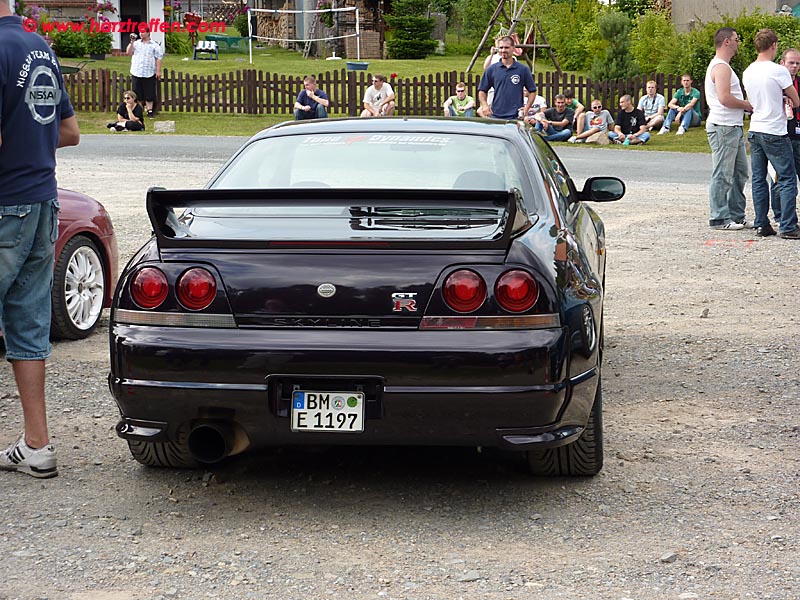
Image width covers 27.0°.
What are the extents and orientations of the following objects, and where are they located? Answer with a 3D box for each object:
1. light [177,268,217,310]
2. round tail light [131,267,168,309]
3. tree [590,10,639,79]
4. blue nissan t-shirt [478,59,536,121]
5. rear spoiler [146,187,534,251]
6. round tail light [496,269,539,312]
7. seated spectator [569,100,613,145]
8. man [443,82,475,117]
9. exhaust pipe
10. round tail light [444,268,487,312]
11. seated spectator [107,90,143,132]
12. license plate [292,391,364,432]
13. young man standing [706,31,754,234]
[{"bbox_3d":[-0.685,-0.037,5.600,0.145,0.145,0.060,2,2,13],"label":"light"},{"bbox_3d":[-0.842,-0.040,5.600,0.146,0.146,0.060,1,8,13],"label":"round tail light"},{"bbox_3d":[4.447,-5.131,34.500,1.050,1.800,1.050,-1,8,0],"label":"tree"},{"bbox_3d":[1.163,-2.272,18.000,0.600,0.670,0.300,0,8,3],"label":"blue nissan t-shirt"},{"bbox_3d":[-0.200,-0.282,5.690,1.270,0.200,0.360,1,8,7],"label":"rear spoiler"},{"bbox_3d":[0.383,-0.028,5.460,0.146,0.146,0.060,-1,8,0],"label":"round tail light"},{"bbox_3d":[3.142,-2.929,27.300,0.620,0.730,0.750,2,8,12],"label":"seated spectator"},{"bbox_3d":[1.030,-3.390,29.300,0.550,0.880,0.750,0,8,2],"label":"man"},{"bbox_3d":[-0.614,0.463,5.600,0.135,0.135,0.280,0,8,7],"label":"exhaust pipe"},{"bbox_3d":[0.213,-0.031,5.490,0.145,0.145,0.060,0,2,1],"label":"round tail light"},{"bbox_3d":[-5.114,-3.521,31.000,0.680,0.770,0.550,-9,11,-43],"label":"seated spectator"},{"bbox_3d":[-0.238,0.367,5.480,0.242,0.136,0.012,3,8,7],"label":"license plate"},{"bbox_3d":[2.936,-1.539,14.850,0.440,1.790,0.500,-1,8,-4],"label":"young man standing"}]

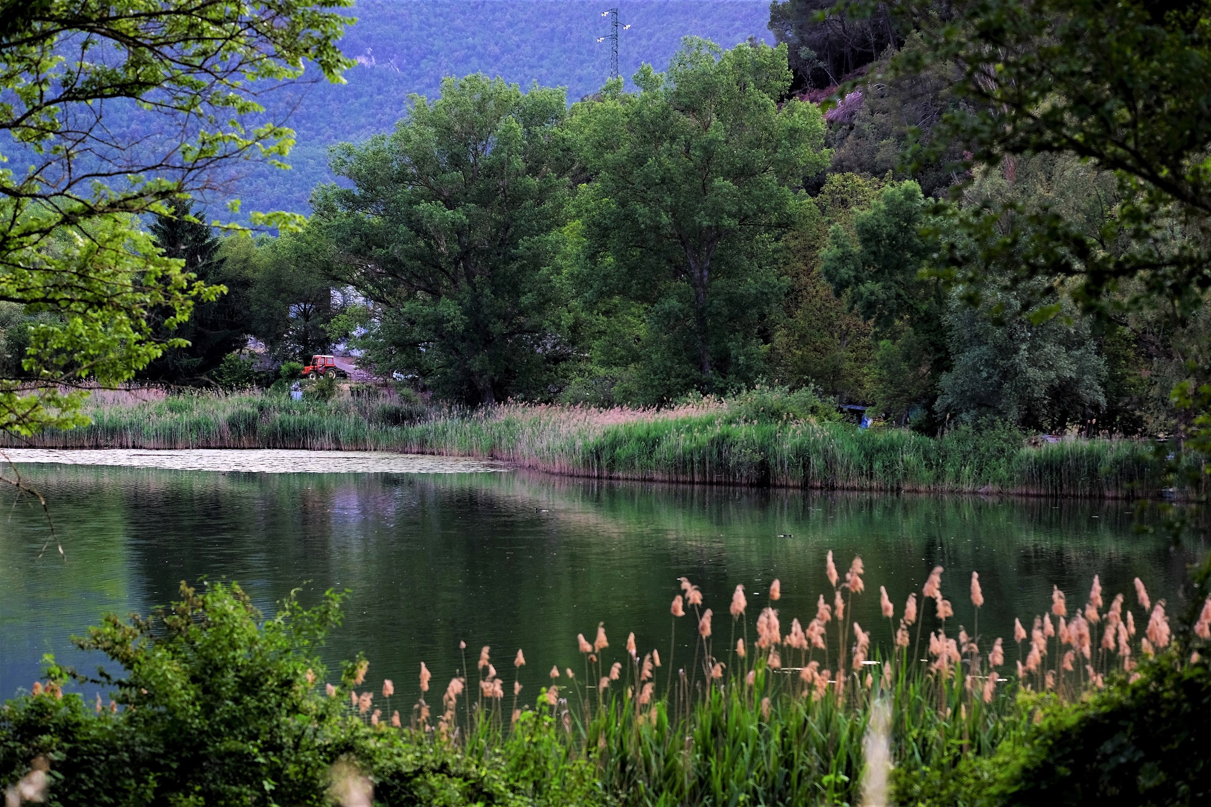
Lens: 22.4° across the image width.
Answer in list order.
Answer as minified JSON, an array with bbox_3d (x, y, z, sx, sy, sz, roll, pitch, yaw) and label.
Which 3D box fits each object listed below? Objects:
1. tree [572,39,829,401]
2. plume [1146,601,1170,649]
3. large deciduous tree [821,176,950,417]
[{"bbox_3d":[7.264,-13.548,235.000,19.686,28.839,18.000,0,1,0],"label":"tree"},{"bbox_3d":[5.055,2.021,28.000,0.216,0.441,0.180,0,1,0],"label":"plume"},{"bbox_3d":[17.934,-6.364,197.000,8.282,16.016,8.500,0,1,0],"label":"large deciduous tree"}]

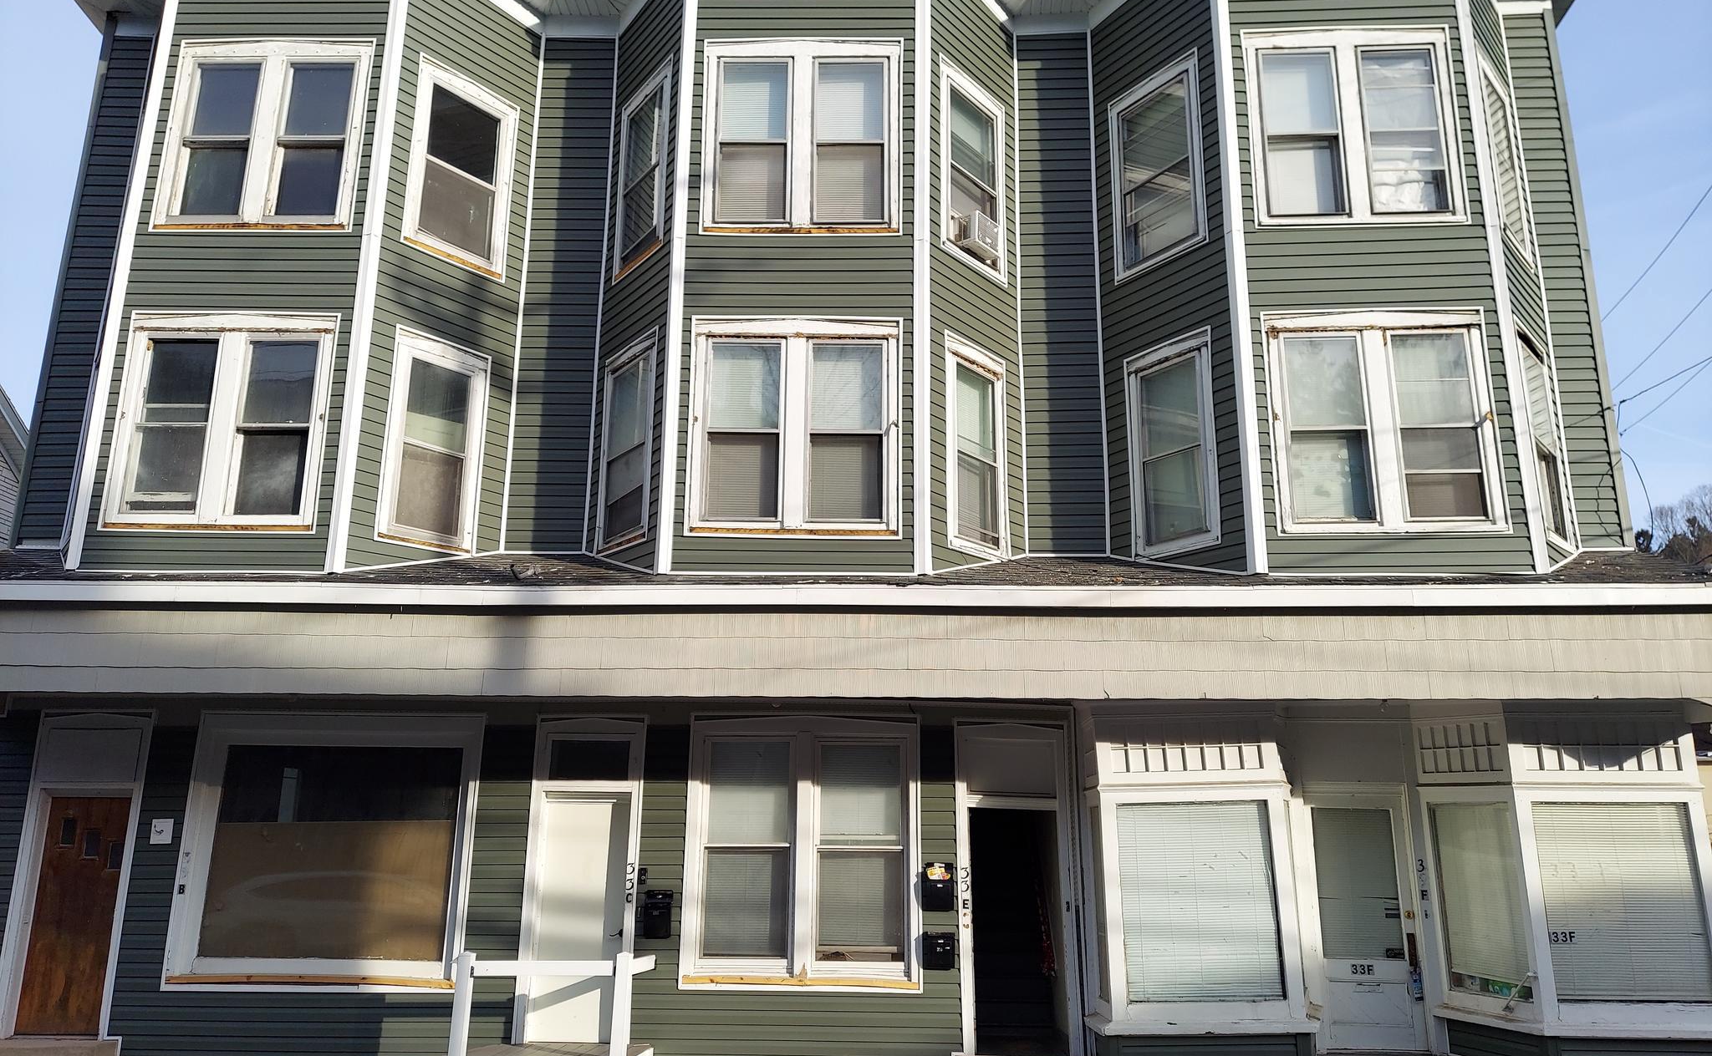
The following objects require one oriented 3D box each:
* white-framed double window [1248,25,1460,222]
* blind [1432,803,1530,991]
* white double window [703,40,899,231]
[{"bbox_3d":[4.498,-3.631,10.780,1.830,1.970,0.120,0,-14,1],"label":"white-framed double window"},{"bbox_3d":[5.263,3.060,10.001,0.045,1.420,0.790,7,-15,-23],"label":"blind"},{"bbox_3d":[-0.485,-3.576,10.891,1.810,1.970,0.120,0,-14,1],"label":"white double window"}]

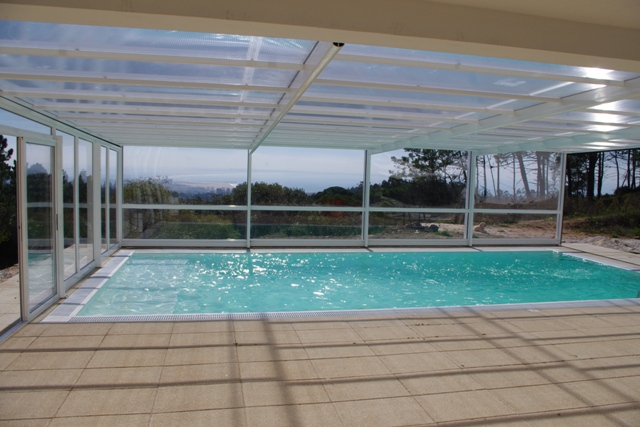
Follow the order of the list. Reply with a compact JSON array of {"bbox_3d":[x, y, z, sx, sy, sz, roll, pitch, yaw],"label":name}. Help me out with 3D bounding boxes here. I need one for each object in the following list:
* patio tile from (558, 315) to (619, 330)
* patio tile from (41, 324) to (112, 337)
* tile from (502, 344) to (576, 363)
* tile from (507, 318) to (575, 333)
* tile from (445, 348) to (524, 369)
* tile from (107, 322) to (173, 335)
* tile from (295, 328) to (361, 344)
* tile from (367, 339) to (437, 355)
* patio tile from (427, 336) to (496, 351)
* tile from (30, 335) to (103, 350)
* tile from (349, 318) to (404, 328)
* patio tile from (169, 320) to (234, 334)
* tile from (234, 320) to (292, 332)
[{"bbox_3d":[3.037,1.256,5.484,0.600,0.035,0.400,1,5,-12],"label":"patio tile"},{"bbox_3d":[-2.360,1.150,4.688,0.600,0.035,0.400,1,5,-12],"label":"patio tile"},{"bbox_3d":[1.992,1.295,4.360,0.600,0.040,0.400,1,5,-12],"label":"tile"},{"bbox_3d":[2.414,1.241,5.260,0.600,0.040,0.400,1,5,-12],"label":"tile"},{"bbox_3d":[1.437,1.305,4.282,0.600,0.035,0.400,1,5,-12],"label":"tile"},{"bbox_3d":[-1.774,1.161,4.794,0.600,0.035,0.400,1,5,-12],"label":"tile"},{"bbox_3d":[0.088,1.225,4.772,0.600,0.035,0.400,1,5,-12],"label":"tile"},{"bbox_3d":[0.765,1.266,4.522,0.600,0.035,0.400,1,5,-12],"label":"tile"},{"bbox_3d":[1.357,1.272,4.661,0.600,0.035,0.400,1,5,-12],"label":"patio tile"},{"bbox_3d":[-2.237,1.167,4.250,0.600,0.040,0.400,1,5,-12],"label":"tile"},{"bbox_3d":[0.592,1.196,5.245,0.600,0.040,0.400,1,5,-12],"label":"tile"},{"bbox_3d":[-1.183,1.172,4.909,0.600,0.035,0.400,1,5,-12],"label":"patio tile"},{"bbox_3d":[-0.586,1.178,4.990,0.600,0.040,0.400,1,5,-12],"label":"tile"}]

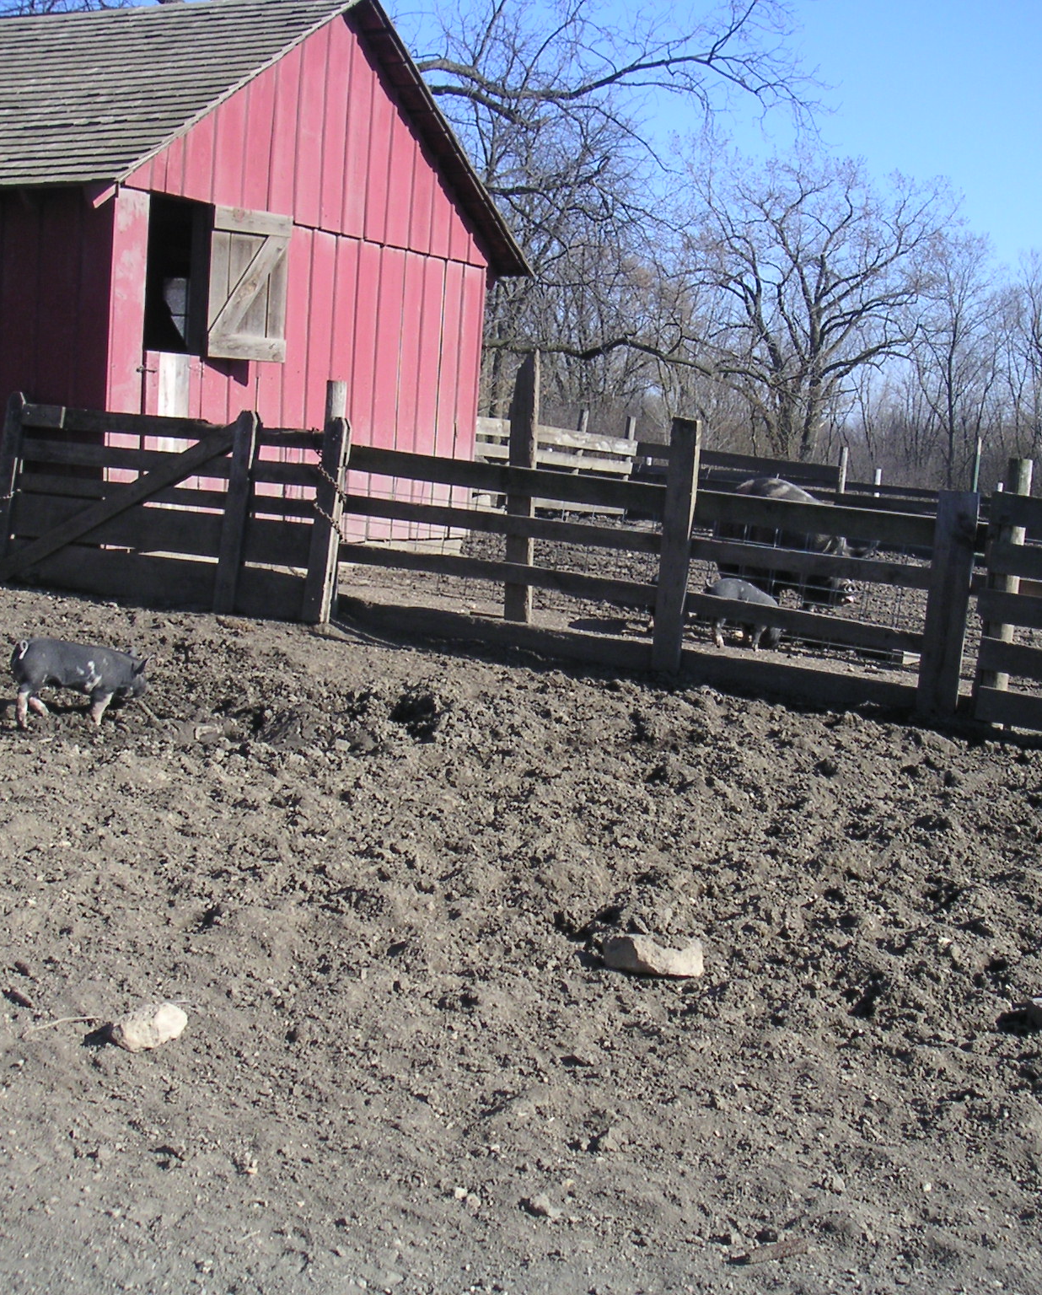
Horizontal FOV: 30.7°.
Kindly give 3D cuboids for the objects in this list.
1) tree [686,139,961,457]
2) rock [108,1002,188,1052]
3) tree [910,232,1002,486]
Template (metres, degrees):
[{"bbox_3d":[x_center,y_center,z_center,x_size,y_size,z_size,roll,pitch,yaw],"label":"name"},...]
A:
[{"bbox_3d":[8.592,-9.884,55.000,7.800,9.200,7.200,4,6,8],"label":"tree"},{"bbox_3d":[-0.828,0.843,4.209,0.155,0.080,0.115,-2,9,-24],"label":"rock"},{"bbox_3d":[13.312,-8.772,58.000,2.700,7.800,2.700,4,6,12],"label":"tree"}]

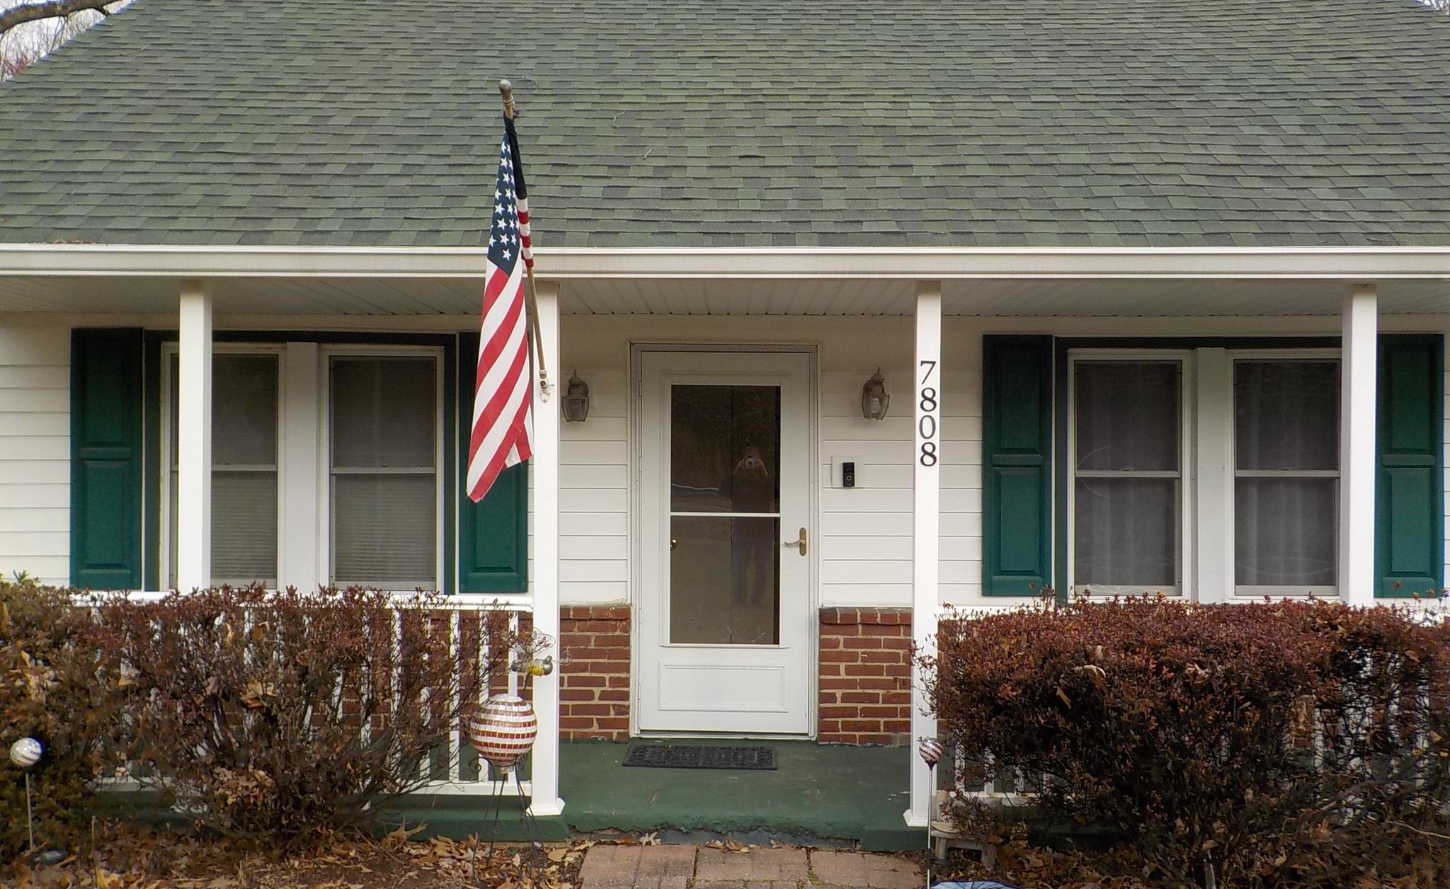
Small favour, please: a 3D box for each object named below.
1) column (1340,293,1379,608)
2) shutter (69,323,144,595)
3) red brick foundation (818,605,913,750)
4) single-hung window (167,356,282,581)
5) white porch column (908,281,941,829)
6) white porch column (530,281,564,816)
[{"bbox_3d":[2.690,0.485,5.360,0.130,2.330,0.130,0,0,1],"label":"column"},{"bbox_3d":[-3.307,0.080,6.721,0.378,1.390,0.040,0,0,1],"label":"shutter"},{"bbox_3d":[0.739,1.227,6.640,0.510,0.735,0.150,0,0,1],"label":"red brick foundation"},{"bbox_3d":[-2.671,0.127,6.688,0.610,1.280,0.100,0,0,1],"label":"single-hung window"},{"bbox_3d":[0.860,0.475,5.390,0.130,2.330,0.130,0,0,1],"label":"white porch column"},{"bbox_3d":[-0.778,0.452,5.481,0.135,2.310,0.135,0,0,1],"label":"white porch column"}]

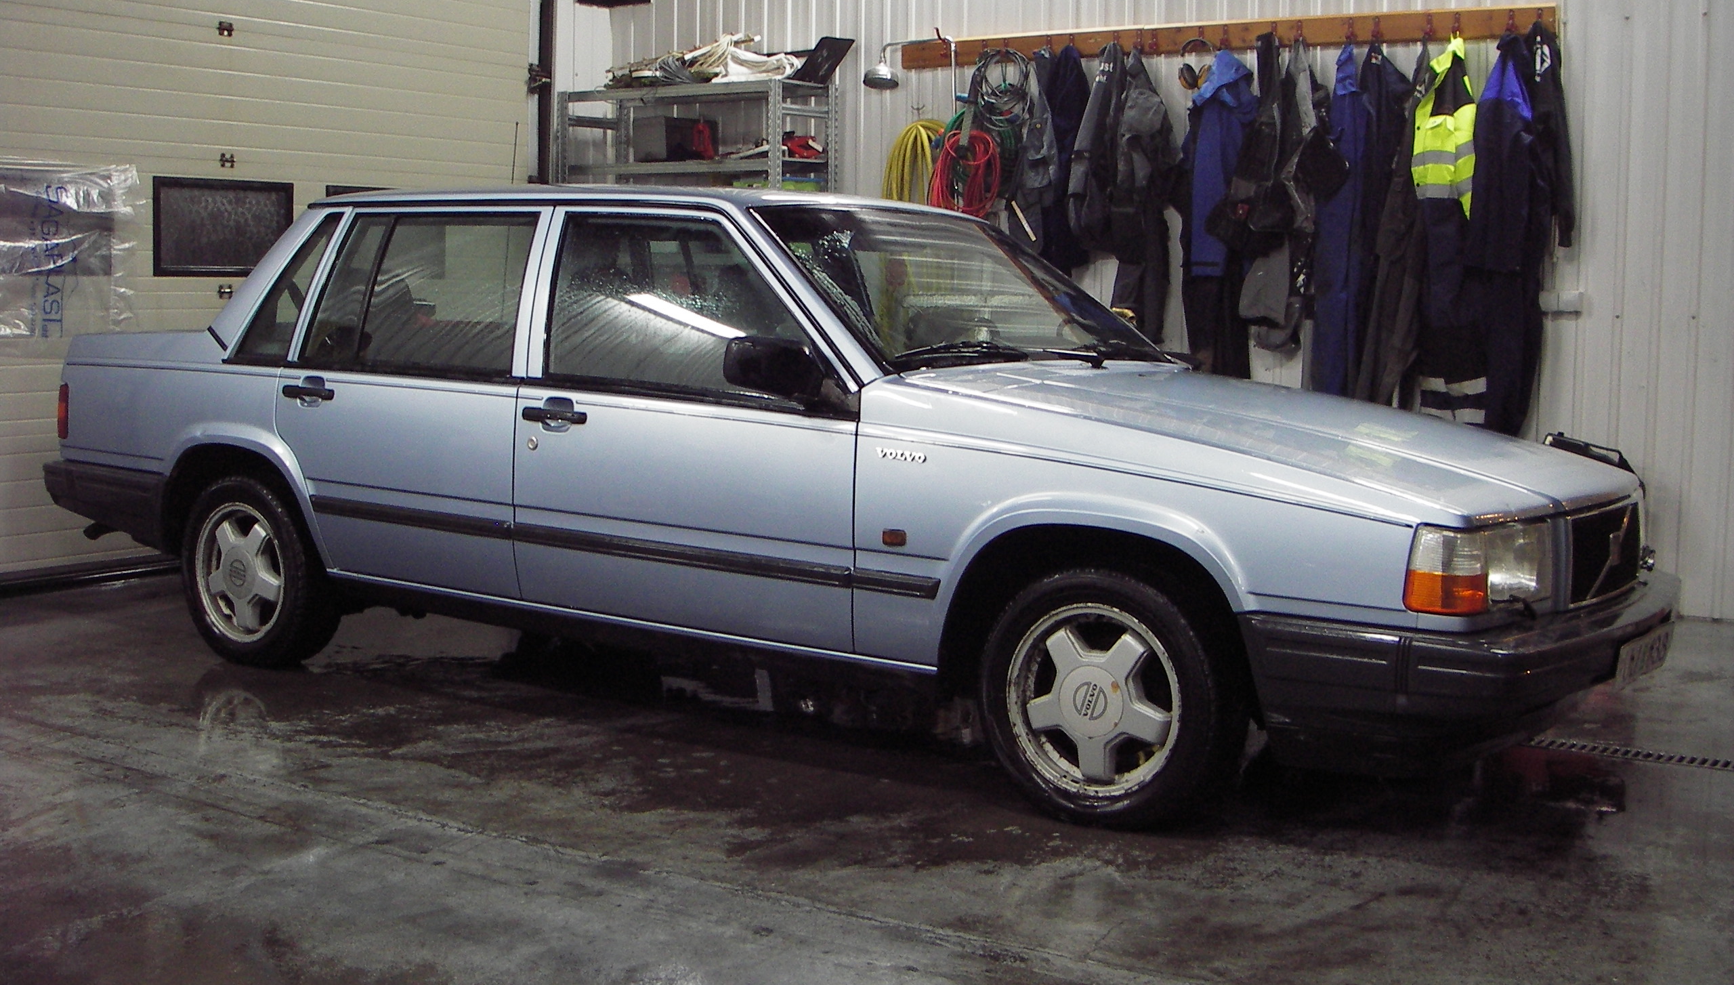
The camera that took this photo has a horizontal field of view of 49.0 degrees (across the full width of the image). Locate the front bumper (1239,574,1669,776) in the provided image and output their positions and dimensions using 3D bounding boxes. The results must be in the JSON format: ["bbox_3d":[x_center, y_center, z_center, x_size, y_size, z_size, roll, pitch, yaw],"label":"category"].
[{"bbox_3d":[1.443,0.315,4.259,0.570,0.310,1.740,5,9,34],"label":"front bumper"}]

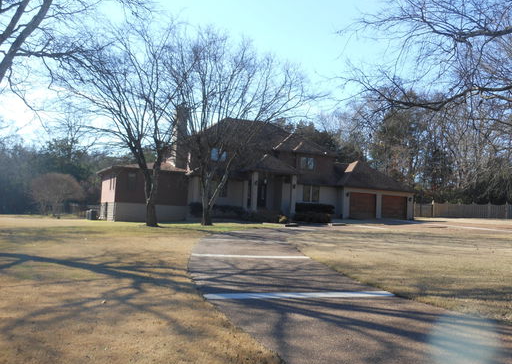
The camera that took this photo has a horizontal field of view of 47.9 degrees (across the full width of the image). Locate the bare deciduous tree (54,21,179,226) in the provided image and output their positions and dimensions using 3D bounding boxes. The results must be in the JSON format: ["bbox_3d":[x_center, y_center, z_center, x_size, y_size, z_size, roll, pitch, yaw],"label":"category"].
[{"bbox_3d":[-8.924,-3.742,36.900,7.600,13.000,7.800,2,-3,0],"label":"bare deciduous tree"}]

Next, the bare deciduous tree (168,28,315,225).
[{"bbox_3d":[-0.950,-3.637,37.800,9.000,12.500,8.600,2,-3,0],"label":"bare deciduous tree"}]

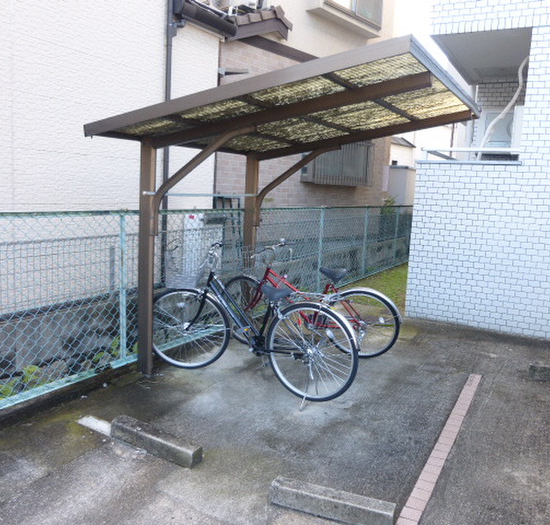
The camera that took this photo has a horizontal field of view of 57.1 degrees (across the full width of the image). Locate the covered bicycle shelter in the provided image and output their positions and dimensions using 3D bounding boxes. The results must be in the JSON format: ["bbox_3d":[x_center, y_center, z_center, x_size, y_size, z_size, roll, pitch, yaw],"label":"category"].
[{"bbox_3d":[0.174,-0.209,4.062,2.259,2.230,2.263,7,9,29],"label":"covered bicycle shelter"}]

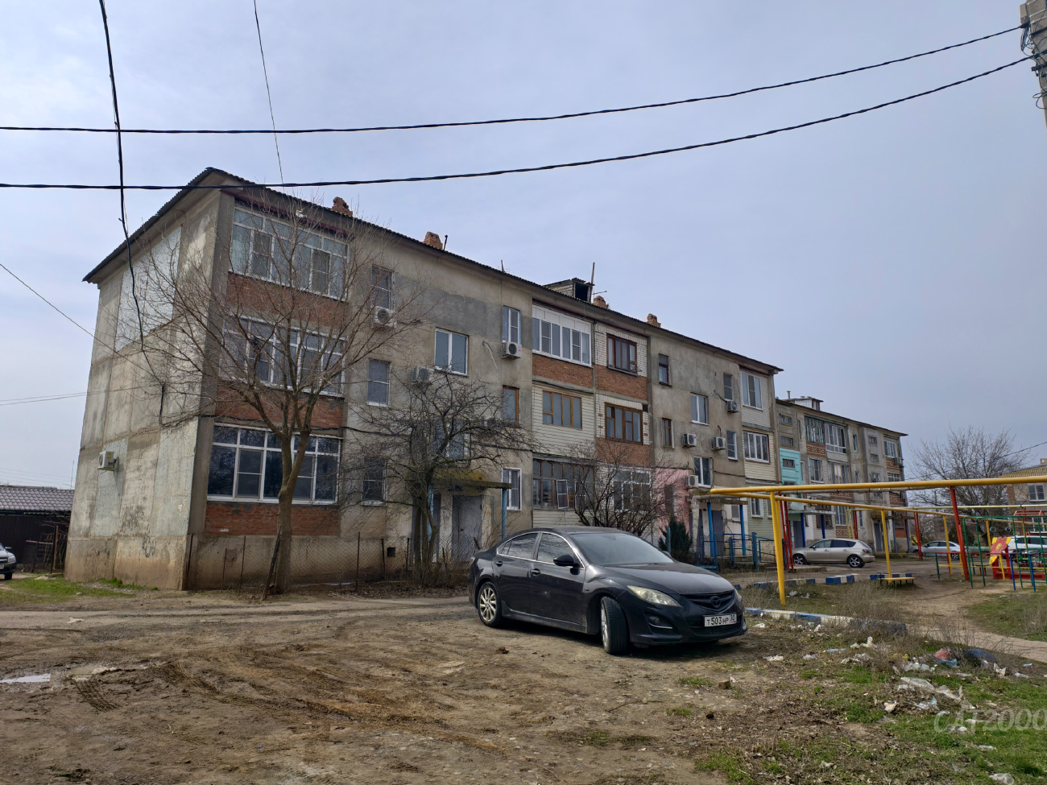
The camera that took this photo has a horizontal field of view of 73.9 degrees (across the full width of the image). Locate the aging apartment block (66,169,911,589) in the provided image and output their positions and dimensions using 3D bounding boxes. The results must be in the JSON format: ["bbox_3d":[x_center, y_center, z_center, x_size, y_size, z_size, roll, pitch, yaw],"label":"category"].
[{"bbox_3d":[8.892,4.264,43.121,12.650,11.550,61.750,-11,-16,43],"label":"aging apartment block"}]

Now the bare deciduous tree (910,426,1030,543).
[{"bbox_3d":[41.199,8.767,64.000,9.800,11.300,9.600,-7,-13,32],"label":"bare deciduous tree"}]

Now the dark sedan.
[{"bbox_3d":[0.944,2.677,9.886,1.810,1.440,4.750,7,-12,-33],"label":"dark sedan"}]

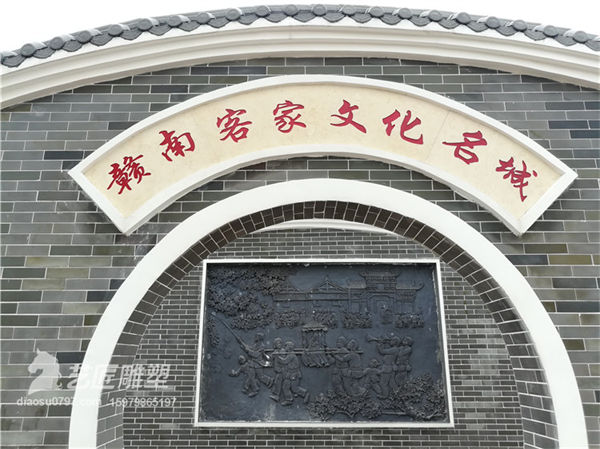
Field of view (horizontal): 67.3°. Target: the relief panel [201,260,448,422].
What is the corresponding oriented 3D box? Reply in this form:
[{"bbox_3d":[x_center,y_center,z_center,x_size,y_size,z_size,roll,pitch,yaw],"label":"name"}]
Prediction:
[{"bbox_3d":[0.309,1.545,6.055,3.328,2.177,0.100,0,-16,1],"label":"relief panel"}]

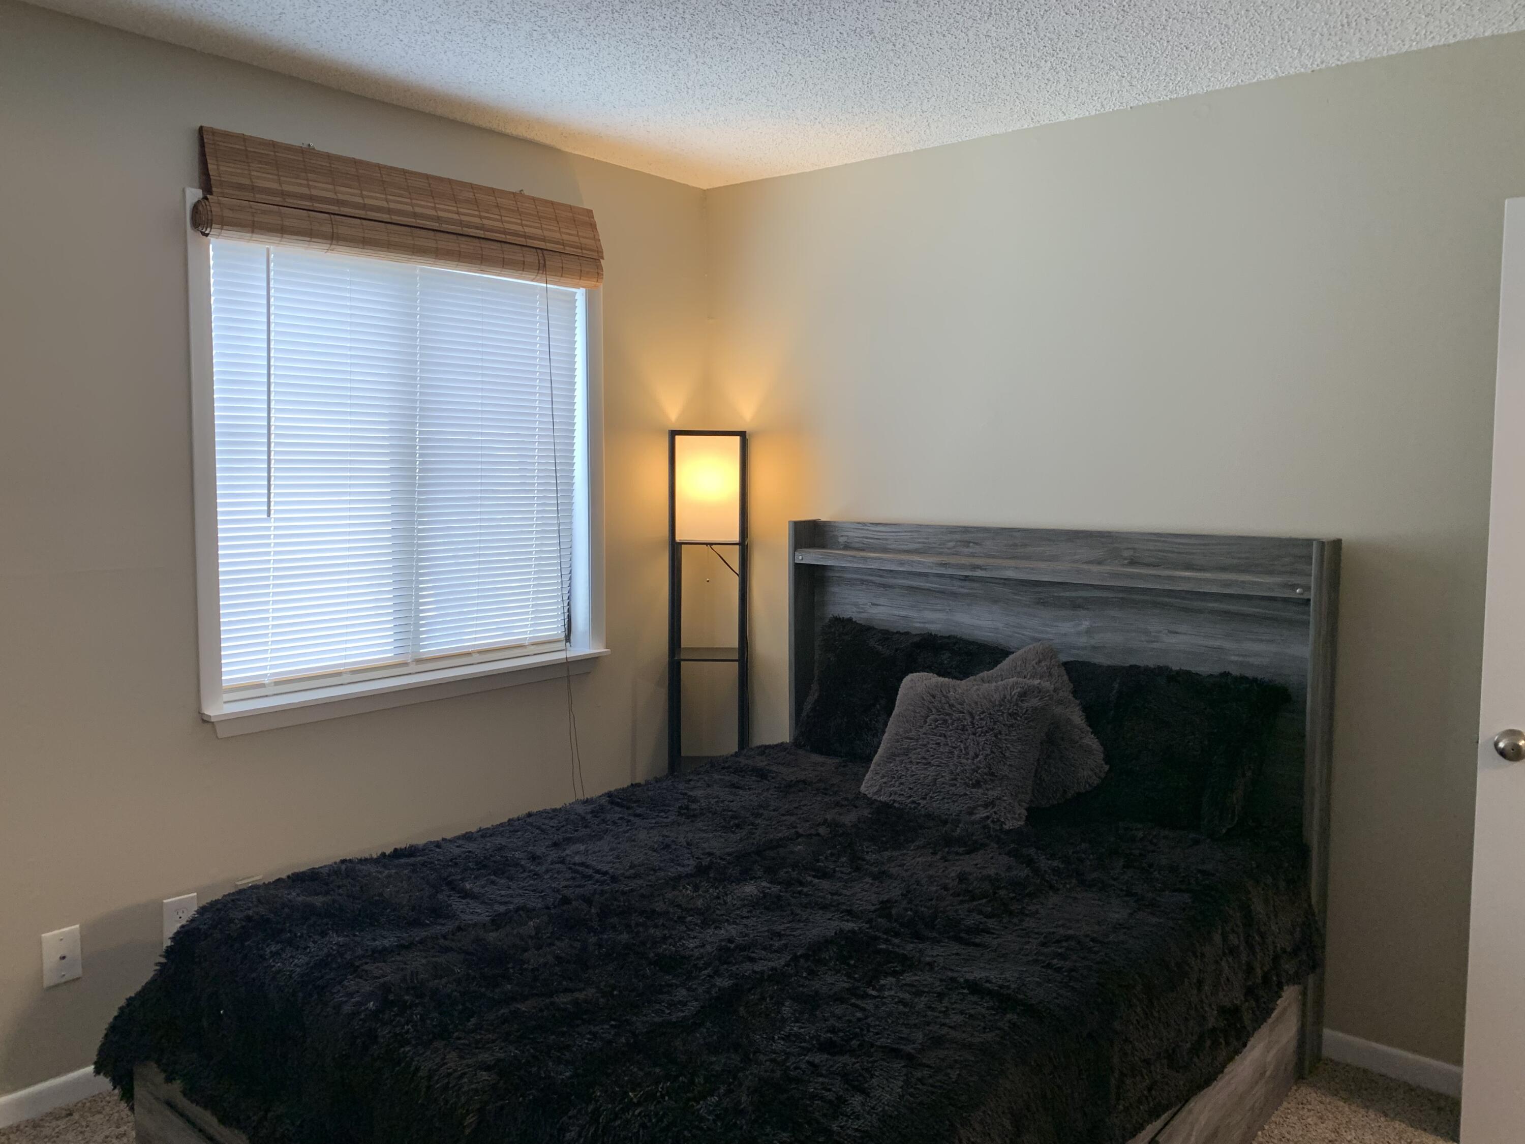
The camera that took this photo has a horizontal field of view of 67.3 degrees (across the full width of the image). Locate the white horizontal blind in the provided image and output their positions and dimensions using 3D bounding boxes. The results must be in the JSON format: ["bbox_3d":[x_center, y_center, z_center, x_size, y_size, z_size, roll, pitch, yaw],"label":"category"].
[{"bbox_3d":[-0.990,-0.294,3.265,0.040,1.171,1.188,4,7,39],"label":"white horizontal blind"}]

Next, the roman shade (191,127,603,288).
[{"bbox_3d":[-0.916,-0.961,3.141,0.090,0.245,1.248,4,7,39],"label":"roman shade"}]

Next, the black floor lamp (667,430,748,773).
[{"bbox_3d":[-0.181,0.328,3.917,0.255,1.600,0.255,0,5,0],"label":"black floor lamp"}]

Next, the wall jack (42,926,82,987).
[{"bbox_3d":[-1.574,0.866,2.577,0.010,0.123,0.076,4,7,39],"label":"wall jack"}]

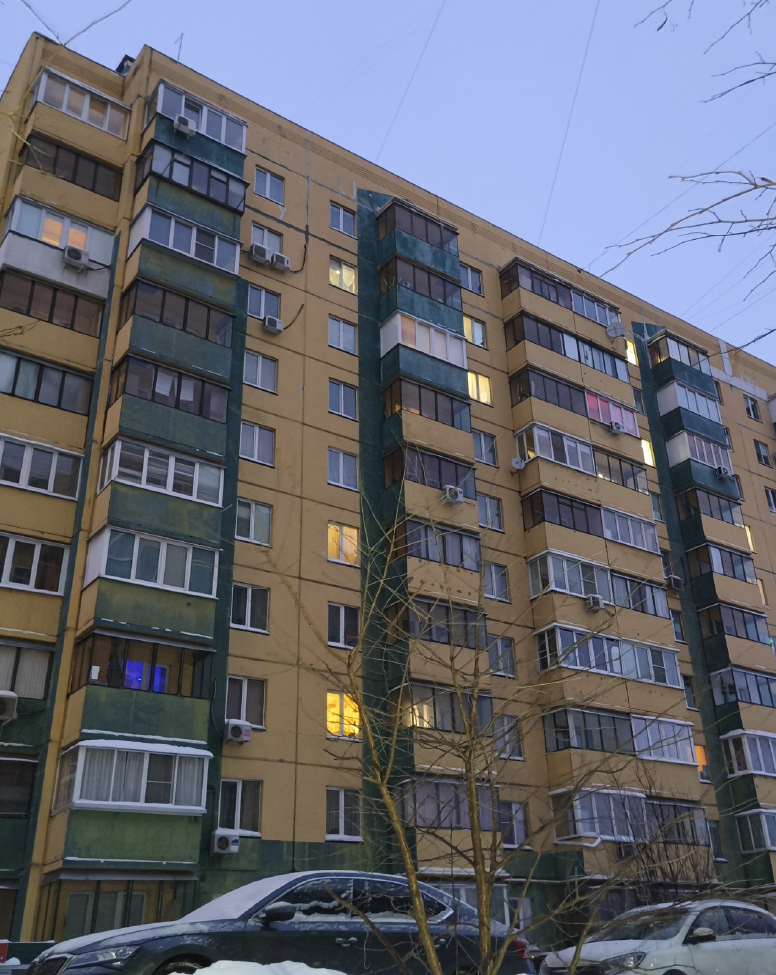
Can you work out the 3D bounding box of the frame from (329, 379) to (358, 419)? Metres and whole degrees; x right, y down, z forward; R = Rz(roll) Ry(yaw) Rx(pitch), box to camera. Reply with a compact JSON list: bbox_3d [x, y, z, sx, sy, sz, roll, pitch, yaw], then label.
[{"bbox_3d":[-1.585,-3.123,30.849,1.234,1.399,0.120,16,-32,-31],"label":"frame"}]

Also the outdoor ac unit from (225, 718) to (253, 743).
[{"bbox_3d":[-4.172,6.874,24.209,0.720,0.520,0.300,16,-32,-31],"label":"outdoor ac unit"}]

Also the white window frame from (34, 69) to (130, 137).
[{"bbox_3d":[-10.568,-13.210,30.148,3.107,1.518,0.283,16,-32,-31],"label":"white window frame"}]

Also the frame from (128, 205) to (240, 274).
[{"bbox_3d":[-6.678,-7.758,28.467,3.318,1.423,1.160,16,-32,-31],"label":"frame"}]

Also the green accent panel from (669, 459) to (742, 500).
[{"bbox_3d":[14.763,-0.065,40.101,3.266,1.299,1.140,17,-32,-31],"label":"green accent panel"}]

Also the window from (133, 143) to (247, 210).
[{"bbox_3d":[-6.877,-10.399,30.398,3.400,1.394,1.252,16,-31,-31],"label":"window"}]

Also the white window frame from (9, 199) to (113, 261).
[{"bbox_3d":[-10.815,-8.077,28.477,3.125,1.435,1.150,16,-31,-31],"label":"white window frame"}]

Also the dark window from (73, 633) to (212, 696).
[{"bbox_3d":[-6.437,4.928,22.978,3.328,1.323,1.252,16,-31,-31],"label":"dark window"}]

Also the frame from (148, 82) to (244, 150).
[{"bbox_3d":[-6.575,-13.015,30.698,3.300,1.430,0.250,16,-31,-32],"label":"frame"}]

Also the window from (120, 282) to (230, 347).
[{"bbox_3d":[-6.753,-5.249,27.887,3.278,1.272,1.252,16,-31,-31],"label":"window"}]

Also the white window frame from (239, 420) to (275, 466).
[{"bbox_3d":[-4.325,-1.439,28.669,1.242,1.394,0.153,16,-31,-31],"label":"white window frame"}]

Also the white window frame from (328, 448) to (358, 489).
[{"bbox_3d":[-1.578,-0.677,30.396,1.191,1.394,0.153,16,-31,-31],"label":"white window frame"}]

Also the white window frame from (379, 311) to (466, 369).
[{"bbox_3d":[1.431,-5.420,33.566,3.297,1.554,1.144,16,-32,-31],"label":"white window frame"}]

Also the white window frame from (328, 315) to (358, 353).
[{"bbox_3d":[-1.741,-5.850,33.201,1.261,1.423,0.150,16,-32,-31],"label":"white window frame"}]

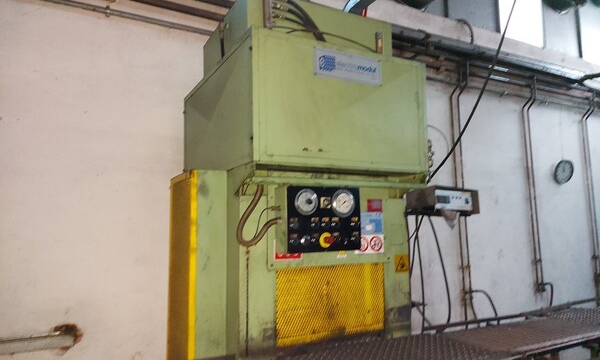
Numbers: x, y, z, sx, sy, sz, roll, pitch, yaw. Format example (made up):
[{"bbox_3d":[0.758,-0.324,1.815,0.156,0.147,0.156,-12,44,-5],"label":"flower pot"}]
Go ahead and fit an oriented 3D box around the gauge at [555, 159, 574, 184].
[{"bbox_3d":[3.062,-0.087,4.816,0.300,0.300,0.050,3,-8,-28],"label":"gauge"}]

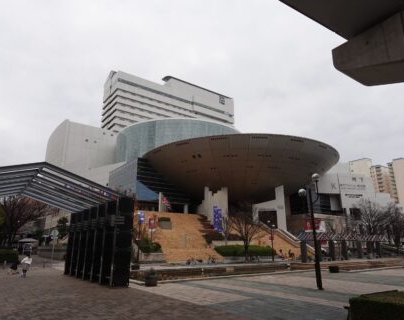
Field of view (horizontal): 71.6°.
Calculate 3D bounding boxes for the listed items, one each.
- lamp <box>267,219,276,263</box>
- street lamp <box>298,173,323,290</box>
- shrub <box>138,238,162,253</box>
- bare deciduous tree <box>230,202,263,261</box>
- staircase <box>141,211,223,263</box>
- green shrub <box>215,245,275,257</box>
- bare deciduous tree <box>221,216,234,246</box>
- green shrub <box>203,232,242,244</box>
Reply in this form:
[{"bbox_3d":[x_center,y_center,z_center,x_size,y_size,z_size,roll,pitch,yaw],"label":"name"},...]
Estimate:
[{"bbox_3d":[9.230,10.681,37.027,0.950,5.170,0.420,0,-15,0],"label":"lamp"},{"bbox_3d":[5.507,3.350,13.768,1.050,5.553,0.420,-4,-16,14],"label":"street lamp"},{"bbox_3d":[-7.247,12.096,39.403,3.400,1.884,2.300,2,-16,-8],"label":"shrub"},{"bbox_3d":[6.104,9.866,38.408,4.400,7.476,4.200,0,-15,0],"label":"bare deciduous tree"},{"bbox_3d":[-3.533,11.254,43.970,12.500,7.753,17.229,2,-16,-9],"label":"staircase"},{"bbox_3d":[5.934,12.454,39.096,8.300,1.450,2.000,2,-15,-6],"label":"green shrub"},{"bbox_3d":[3.605,10.690,39.582,2.100,5.311,2.000,0,-15,0],"label":"bare deciduous tree"},{"bbox_3d":[3.172,12.144,43.331,6.200,1.639,2.200,2,-16,-8],"label":"green shrub"}]

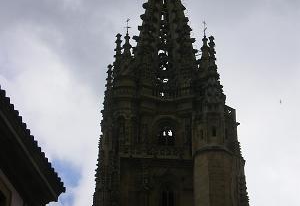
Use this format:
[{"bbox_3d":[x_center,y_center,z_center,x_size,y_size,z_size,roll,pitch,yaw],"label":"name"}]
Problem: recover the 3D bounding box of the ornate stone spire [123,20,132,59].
[{"bbox_3d":[-1.945,-5.745,88.444,0.870,4.240,0.870,2,-37,-2],"label":"ornate stone spire"}]

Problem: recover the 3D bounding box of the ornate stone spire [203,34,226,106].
[{"bbox_3d":[5.189,-3.004,83.930,1.800,6.680,1.800,2,-37,-2],"label":"ornate stone spire"}]

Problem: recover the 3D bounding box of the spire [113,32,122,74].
[{"bbox_3d":[-2.881,-4.516,90.643,0.890,4.490,0.890,2,-37,-2],"label":"spire"}]

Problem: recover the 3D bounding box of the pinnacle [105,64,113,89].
[{"bbox_3d":[-3.461,-2.326,84.646,0.670,2.490,0.670,2,-37,-2],"label":"pinnacle"}]

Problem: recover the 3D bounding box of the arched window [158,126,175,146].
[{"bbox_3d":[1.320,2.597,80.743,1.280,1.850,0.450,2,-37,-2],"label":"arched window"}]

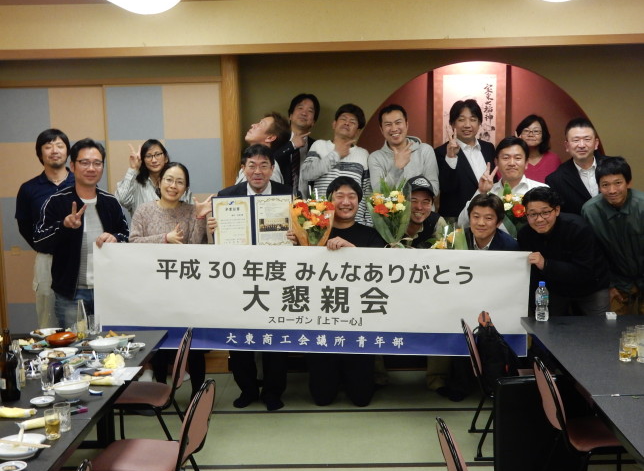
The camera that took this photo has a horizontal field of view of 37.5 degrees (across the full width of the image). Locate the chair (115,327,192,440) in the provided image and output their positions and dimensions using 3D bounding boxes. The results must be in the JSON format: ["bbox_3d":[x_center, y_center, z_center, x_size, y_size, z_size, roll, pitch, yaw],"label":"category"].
[{"bbox_3d":[-0.895,0.779,4.812,0.490,0.690,0.450,-1,7,2],"label":"chair"}]

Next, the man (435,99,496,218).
[{"bbox_3d":[0.932,-0.003,6.035,0.500,1.721,0.340,-1,7,3],"label":"man"}]

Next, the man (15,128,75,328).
[{"bbox_3d":[-1.586,0.194,5.732,0.490,1.671,0.340,-3,7,-13],"label":"man"}]

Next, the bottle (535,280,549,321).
[{"bbox_3d":[1.117,0.334,4.828,0.067,0.208,0.067,-1,7,0],"label":"bottle"}]

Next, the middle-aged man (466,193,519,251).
[{"bbox_3d":[0.961,0.375,5.474,0.540,1.258,0.580,0,7,7],"label":"middle-aged man"}]

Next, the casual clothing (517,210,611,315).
[{"bbox_3d":[1.376,0.417,5.295,0.540,1.097,0.520,1,7,18],"label":"casual clothing"}]

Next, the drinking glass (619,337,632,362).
[{"bbox_3d":[1.336,0.504,4.183,0.059,0.100,0.059,-1,7,2],"label":"drinking glass"}]

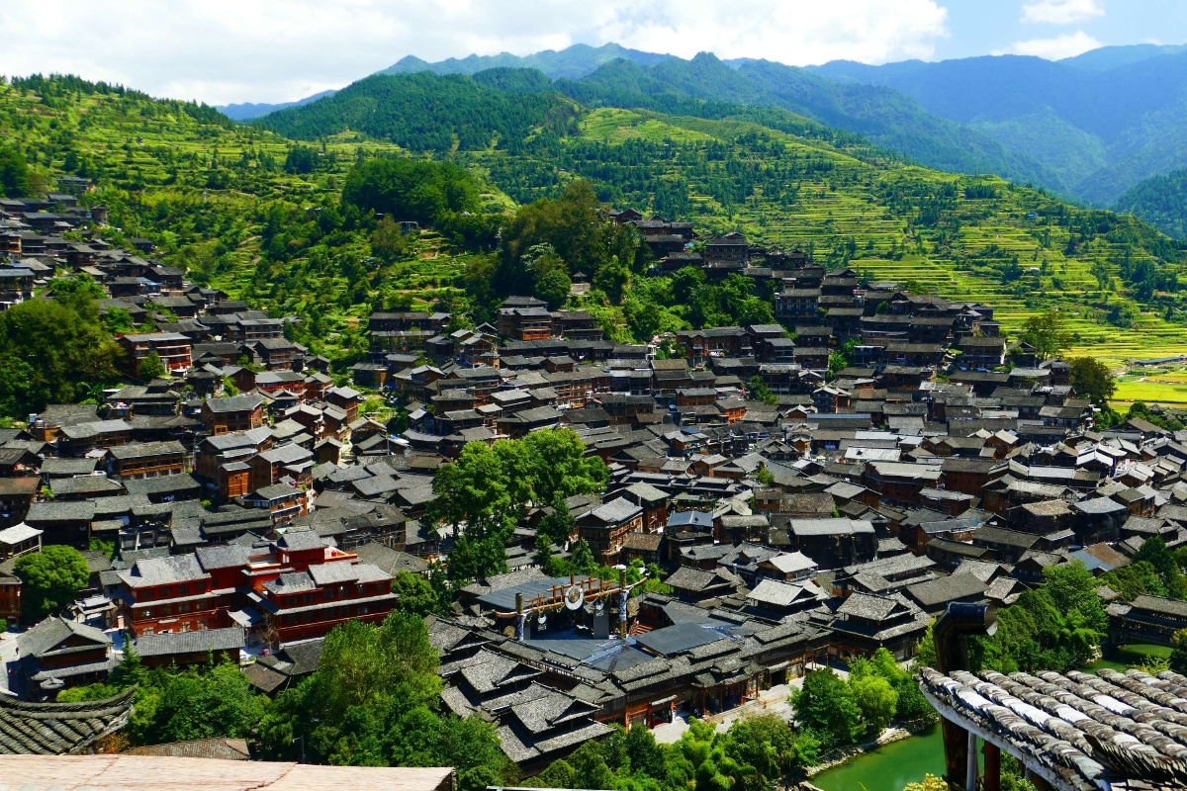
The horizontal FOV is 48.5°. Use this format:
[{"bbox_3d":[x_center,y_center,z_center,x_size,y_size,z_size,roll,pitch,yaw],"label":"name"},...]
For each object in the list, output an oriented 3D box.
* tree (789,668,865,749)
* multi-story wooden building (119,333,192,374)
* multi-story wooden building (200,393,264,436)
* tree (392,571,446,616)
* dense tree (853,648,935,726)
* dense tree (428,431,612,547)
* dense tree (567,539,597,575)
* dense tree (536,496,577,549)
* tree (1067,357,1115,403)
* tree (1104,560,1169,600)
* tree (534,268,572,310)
[{"bbox_3d":[37.250,50.010,210.000,11.800,12.500,11.500,0,8,0],"label":"tree"},{"bbox_3d":[-129.070,-12.080,388.000,18.000,10.800,12.000,-7,10,-40],"label":"multi-story wooden building"},{"bbox_3d":[-93.230,5.240,341.000,14.000,9.300,9.000,-3,9,-20],"label":"multi-story wooden building"},{"bbox_3d":[-35.480,40.450,265.000,10.000,11.500,10.000,0,8,0],"label":"tree"},{"bbox_3d":[50.540,48.910,222.000,13.300,11.750,10.500,1,8,13],"label":"dense tree"},{"bbox_3d":[-20.350,23.010,350.000,46.000,26.120,28.000,-1,7,-3],"label":"dense tree"},{"bbox_3d":[-2.700,38.470,313.000,7.300,9.010,7.000,0,7,-1],"label":"dense tree"},{"bbox_3d":[-9.480,32.650,337.000,10.000,13.360,9.500,-1,7,-2],"label":"dense tree"},{"bbox_3d":[198.670,-5.100,525.000,18.500,20.740,18.000,3,8,21],"label":"tree"},{"bbox_3d":[116.230,40.290,282.000,13.000,9.800,11.500,0,8,0],"label":"tree"},{"bbox_3d":[-15.430,-40.460,508.000,14.300,17.630,13.500,-1,7,-2],"label":"tree"}]

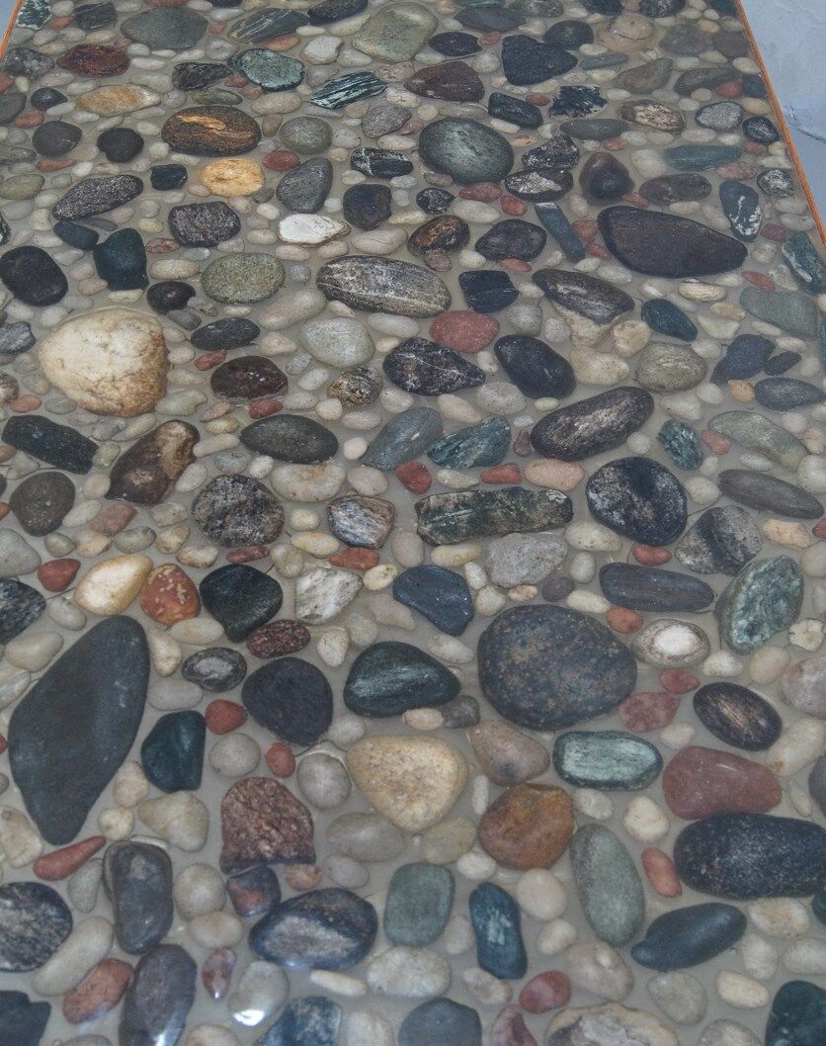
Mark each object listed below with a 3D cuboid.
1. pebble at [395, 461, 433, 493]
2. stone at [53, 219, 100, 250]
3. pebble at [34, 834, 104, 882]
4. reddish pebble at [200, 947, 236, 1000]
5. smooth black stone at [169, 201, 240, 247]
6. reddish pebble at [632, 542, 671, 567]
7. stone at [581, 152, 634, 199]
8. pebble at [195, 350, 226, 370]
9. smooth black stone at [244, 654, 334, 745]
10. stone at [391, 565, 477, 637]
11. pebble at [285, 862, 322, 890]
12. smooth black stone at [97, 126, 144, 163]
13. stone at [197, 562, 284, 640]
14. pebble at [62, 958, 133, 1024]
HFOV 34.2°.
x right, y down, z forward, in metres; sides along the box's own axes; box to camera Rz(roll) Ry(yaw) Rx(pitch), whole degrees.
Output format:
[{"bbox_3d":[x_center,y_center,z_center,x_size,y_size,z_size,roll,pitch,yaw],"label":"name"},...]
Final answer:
[{"bbox_3d":[0.001,-0.032,0.950,0.022,0.013,0.030,-24,54,-19],"label":"pebble"},{"bbox_3d":[-0.280,-0.239,1.121,0.049,0.013,0.024,30,54,24],"label":"stone"},{"bbox_3d":[-0.207,0.204,0.817,0.044,0.013,0.019,-24,53,-20],"label":"pebble"},{"bbox_3d":[-0.100,0.232,0.692,0.016,0.010,0.026,2,48,2],"label":"reddish pebble"},{"bbox_3d":[-0.194,-0.278,1.250,0.067,0.032,0.062,-3,49,-3],"label":"smooth black stone"},{"bbox_3d":[0.161,0.021,0.905,0.027,0.011,0.018,7,50,6],"label":"reddish pebble"},{"bbox_3d":[0.169,-0.302,1.182,0.047,0.028,0.070,5,50,4],"label":"stone"},{"bbox_3d":[-0.169,-0.137,1.126,0.029,0.009,0.015,-32,55,-26],"label":"pebble"},{"bbox_3d":[-0.075,0.108,0.829,0.050,0.030,0.066,-33,57,-25],"label":"smooth black stone"},{"bbox_3d":[0.021,0.051,0.958,0.066,0.023,0.043,34,57,26],"label":"stone"},{"bbox_3d":[-0.067,0.214,0.810,0.021,0.010,0.016,2,48,2],"label":"pebble"},{"bbox_3d":[-0.266,-0.344,1.222,0.040,0.021,0.049,-18,50,-16],"label":"smooth black stone"},{"bbox_3d":[-0.112,0.049,0.879,0.051,0.031,0.060,-28,55,-22],"label":"stone"},{"bbox_3d":[-0.166,0.247,0.709,0.022,0.013,0.043,35,58,26],"label":"pebble"}]

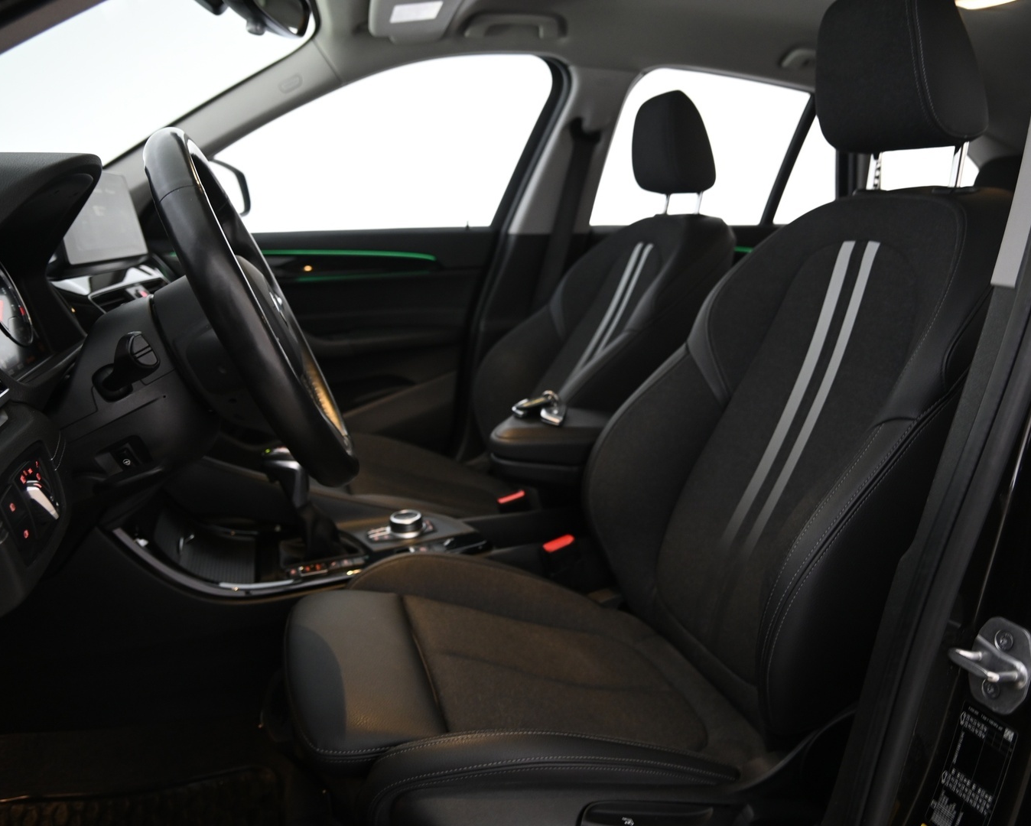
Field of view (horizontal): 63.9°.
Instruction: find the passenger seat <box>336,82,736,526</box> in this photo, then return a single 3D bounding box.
[{"bbox_3d":[-0.010,-0.155,1.659,0.830,0.950,0.530,-3,14,-13],"label":"passenger seat"}]

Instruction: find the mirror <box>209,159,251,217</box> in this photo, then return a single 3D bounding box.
[{"bbox_3d":[-0.718,-0.536,1.974,0.130,0.155,0.230,0,13,-3],"label":"mirror"}]

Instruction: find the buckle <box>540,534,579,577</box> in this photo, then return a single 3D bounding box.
[{"bbox_3d":[0.076,0.228,1.258,0.052,0.068,0.028,-19,17,-9],"label":"buckle"}]

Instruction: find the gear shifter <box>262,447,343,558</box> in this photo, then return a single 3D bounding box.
[{"bbox_3d":[-0.320,0.130,1.245,0.110,0.168,0.065,-3,14,-13],"label":"gear shifter"}]

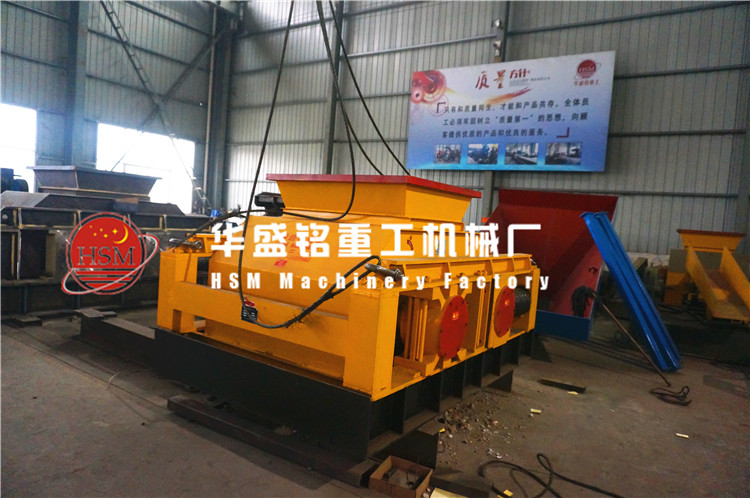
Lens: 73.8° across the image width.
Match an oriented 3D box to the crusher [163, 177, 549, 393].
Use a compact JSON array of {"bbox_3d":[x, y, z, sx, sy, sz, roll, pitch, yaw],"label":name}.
[{"bbox_3d":[-0.057,0.072,4.458,2.209,1.296,2.659,7,5,36],"label":"crusher"}]

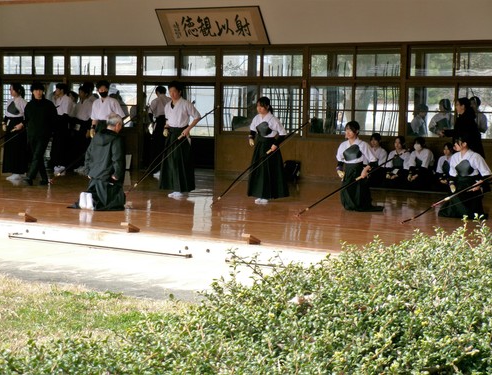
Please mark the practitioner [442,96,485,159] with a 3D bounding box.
[{"bbox_3d":[3.231,-0.552,20.200,0.600,1.530,0.480,0,4,-5],"label":"practitioner"}]

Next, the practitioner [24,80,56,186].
[{"bbox_3d":[-3.440,-0.895,22.966,0.560,1.710,0.420,2,4,10],"label":"practitioner"}]

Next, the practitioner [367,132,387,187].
[{"bbox_3d":[2.160,-0.488,23.277,0.480,0.856,0.640,4,6,37],"label":"practitioner"}]

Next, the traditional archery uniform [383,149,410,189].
[{"bbox_3d":[2.541,-0.343,23.052,0.480,0.608,0.640,4,6,37],"label":"traditional archery uniform"}]

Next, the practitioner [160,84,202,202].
[{"bbox_3d":[-0.991,-0.732,20.635,0.580,1.720,0.440,3,5,30],"label":"practitioner"}]

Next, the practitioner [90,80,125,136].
[{"bbox_3d":[-2.245,-0.868,22.229,0.550,1.726,0.420,2,5,25],"label":"practitioner"}]

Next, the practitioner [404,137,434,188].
[{"bbox_3d":[3.089,-0.439,24.266,0.520,0.880,0.580,4,4,37],"label":"practitioner"}]

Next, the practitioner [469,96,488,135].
[{"bbox_3d":[4.140,-0.849,24.353,0.380,1.530,0.460,-3,6,-37],"label":"practitioner"}]

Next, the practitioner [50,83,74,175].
[{"bbox_3d":[-3.383,-1.087,25.339,0.400,1.661,0.480,-4,6,-44],"label":"practitioner"}]

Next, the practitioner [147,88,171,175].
[{"bbox_3d":[-1.612,-1.068,26.380,0.490,1.700,0.400,0,4,-18],"label":"practitioner"}]

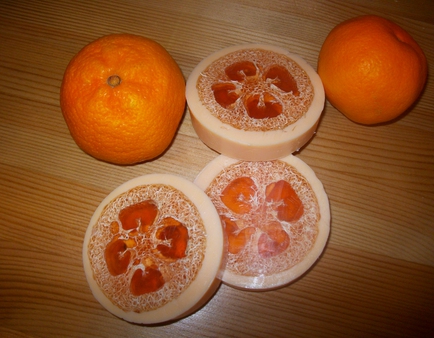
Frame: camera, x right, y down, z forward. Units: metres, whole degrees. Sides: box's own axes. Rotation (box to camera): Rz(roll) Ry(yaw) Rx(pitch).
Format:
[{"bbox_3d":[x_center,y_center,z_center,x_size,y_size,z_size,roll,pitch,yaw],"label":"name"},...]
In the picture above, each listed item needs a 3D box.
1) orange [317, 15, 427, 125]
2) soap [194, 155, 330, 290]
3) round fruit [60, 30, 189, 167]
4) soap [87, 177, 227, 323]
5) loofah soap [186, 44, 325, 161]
[{"bbox_3d":[0.095,-0.060,0.274,0.064,0.065,0.064,-1,68,4],"label":"orange"},{"bbox_3d":[0.024,0.029,0.270,0.087,0.015,0.087,-1,68,4],"label":"soap"},{"bbox_3d":[-0.056,-0.041,0.268,0.075,0.077,0.075,-1,68,4],"label":"round fruit"},{"bbox_3d":[-0.036,0.046,0.260,0.087,0.015,0.087,-4,73,14],"label":"soap"},{"bbox_3d":[0.025,-0.046,0.288,0.087,0.015,0.087,0,56,1],"label":"loofah soap"}]

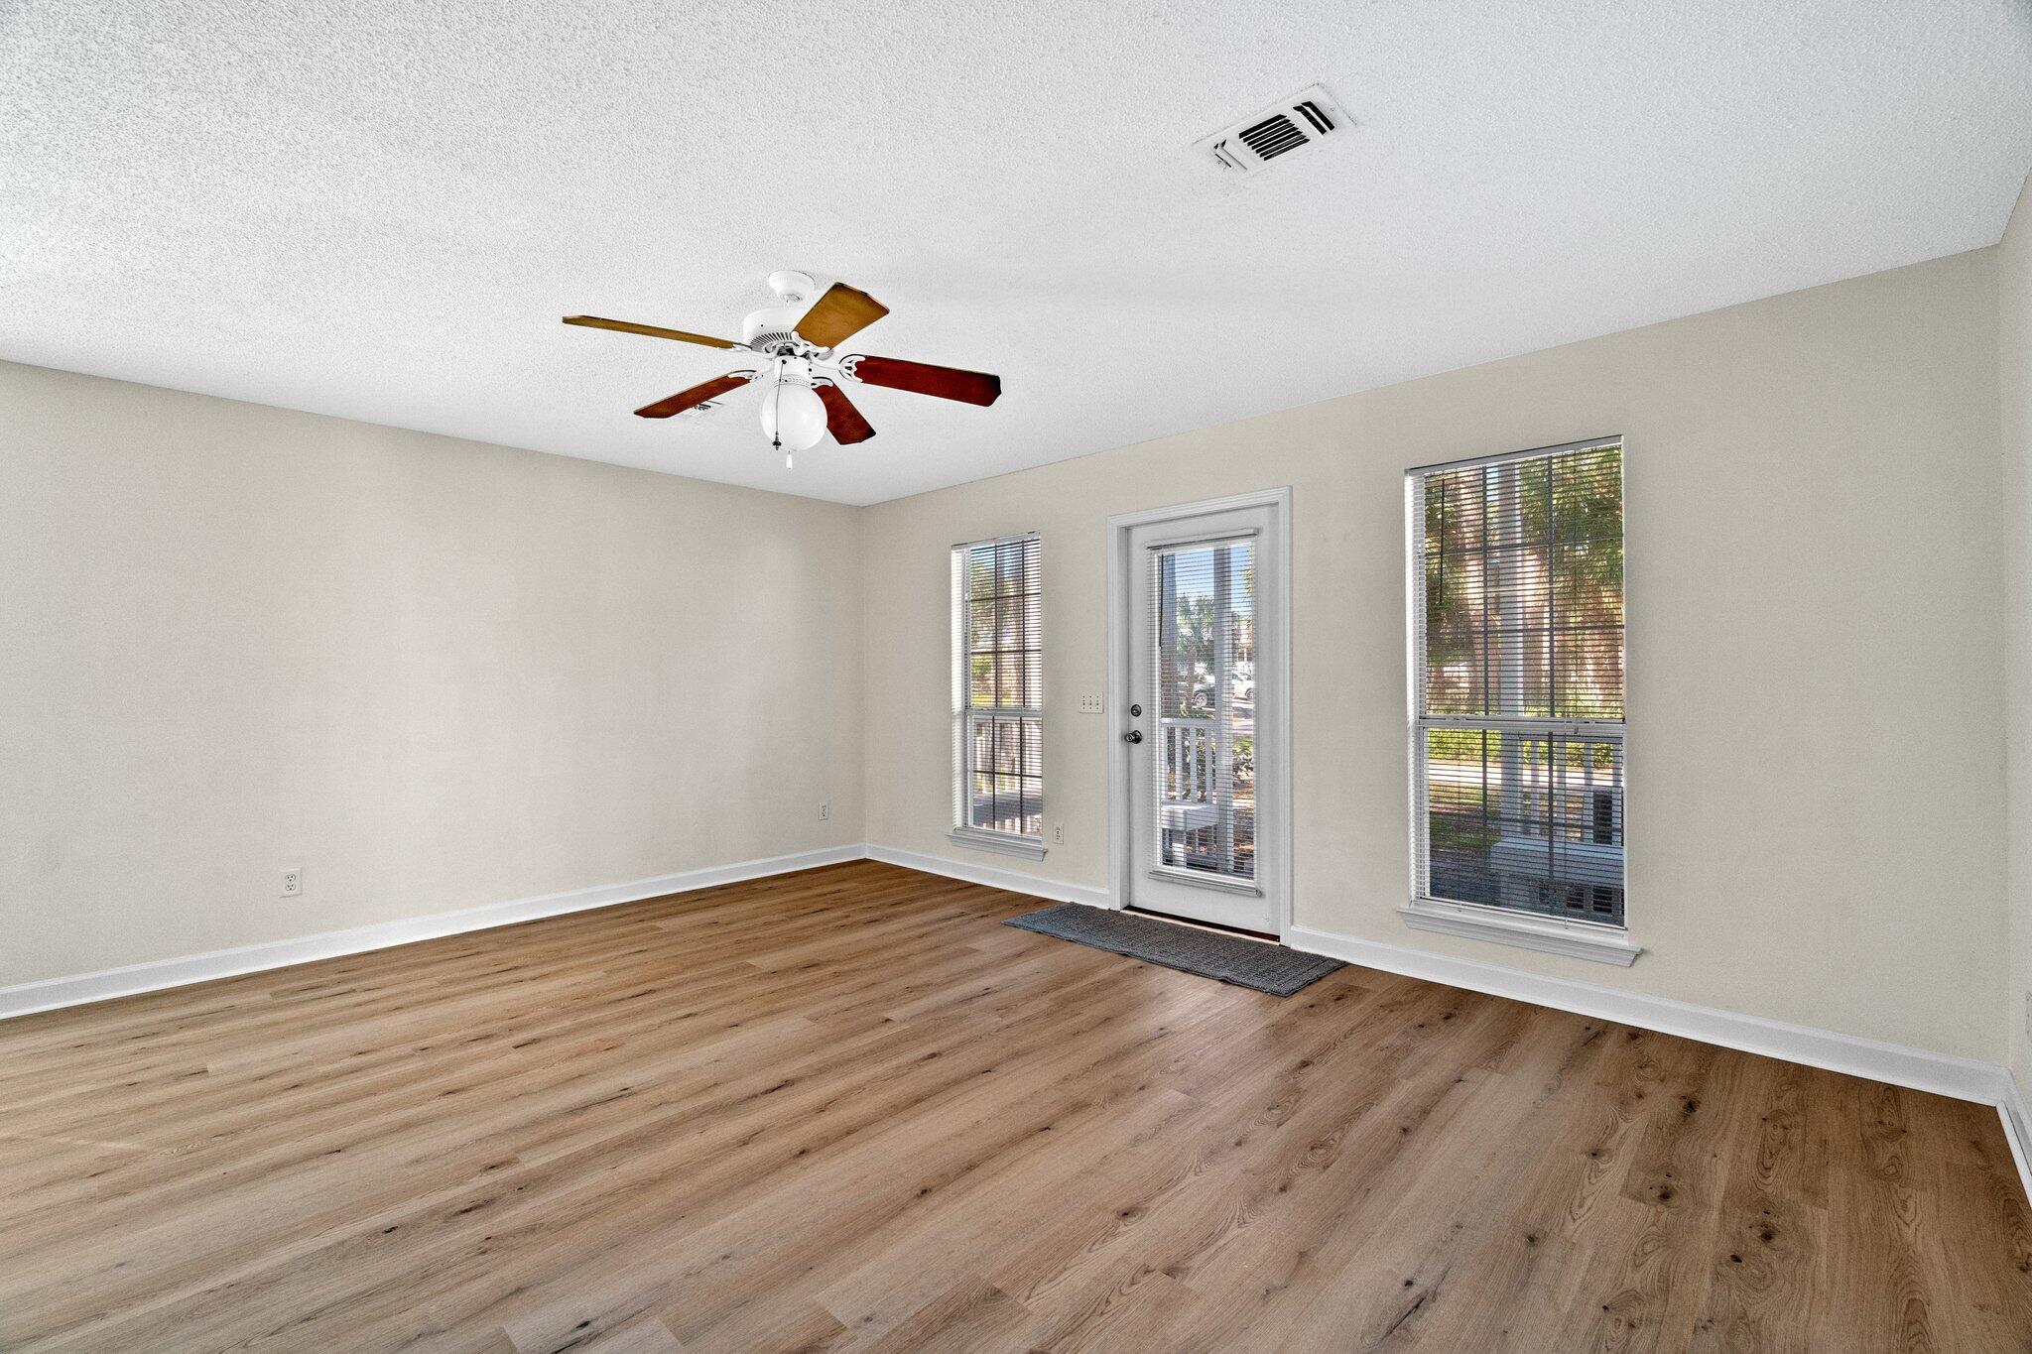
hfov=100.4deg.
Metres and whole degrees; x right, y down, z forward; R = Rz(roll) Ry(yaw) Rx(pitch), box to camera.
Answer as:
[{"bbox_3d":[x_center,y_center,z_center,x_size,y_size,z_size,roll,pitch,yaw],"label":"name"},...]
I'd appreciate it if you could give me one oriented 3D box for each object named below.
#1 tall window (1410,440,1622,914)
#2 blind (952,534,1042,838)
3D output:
[{"bbox_3d":[1.925,0.025,3.284,0.727,1.771,0.051,-1,0,43],"label":"tall window"},{"bbox_3d":[-0.092,0.071,5.194,0.758,1.813,0.101,-1,0,43],"label":"blind"}]

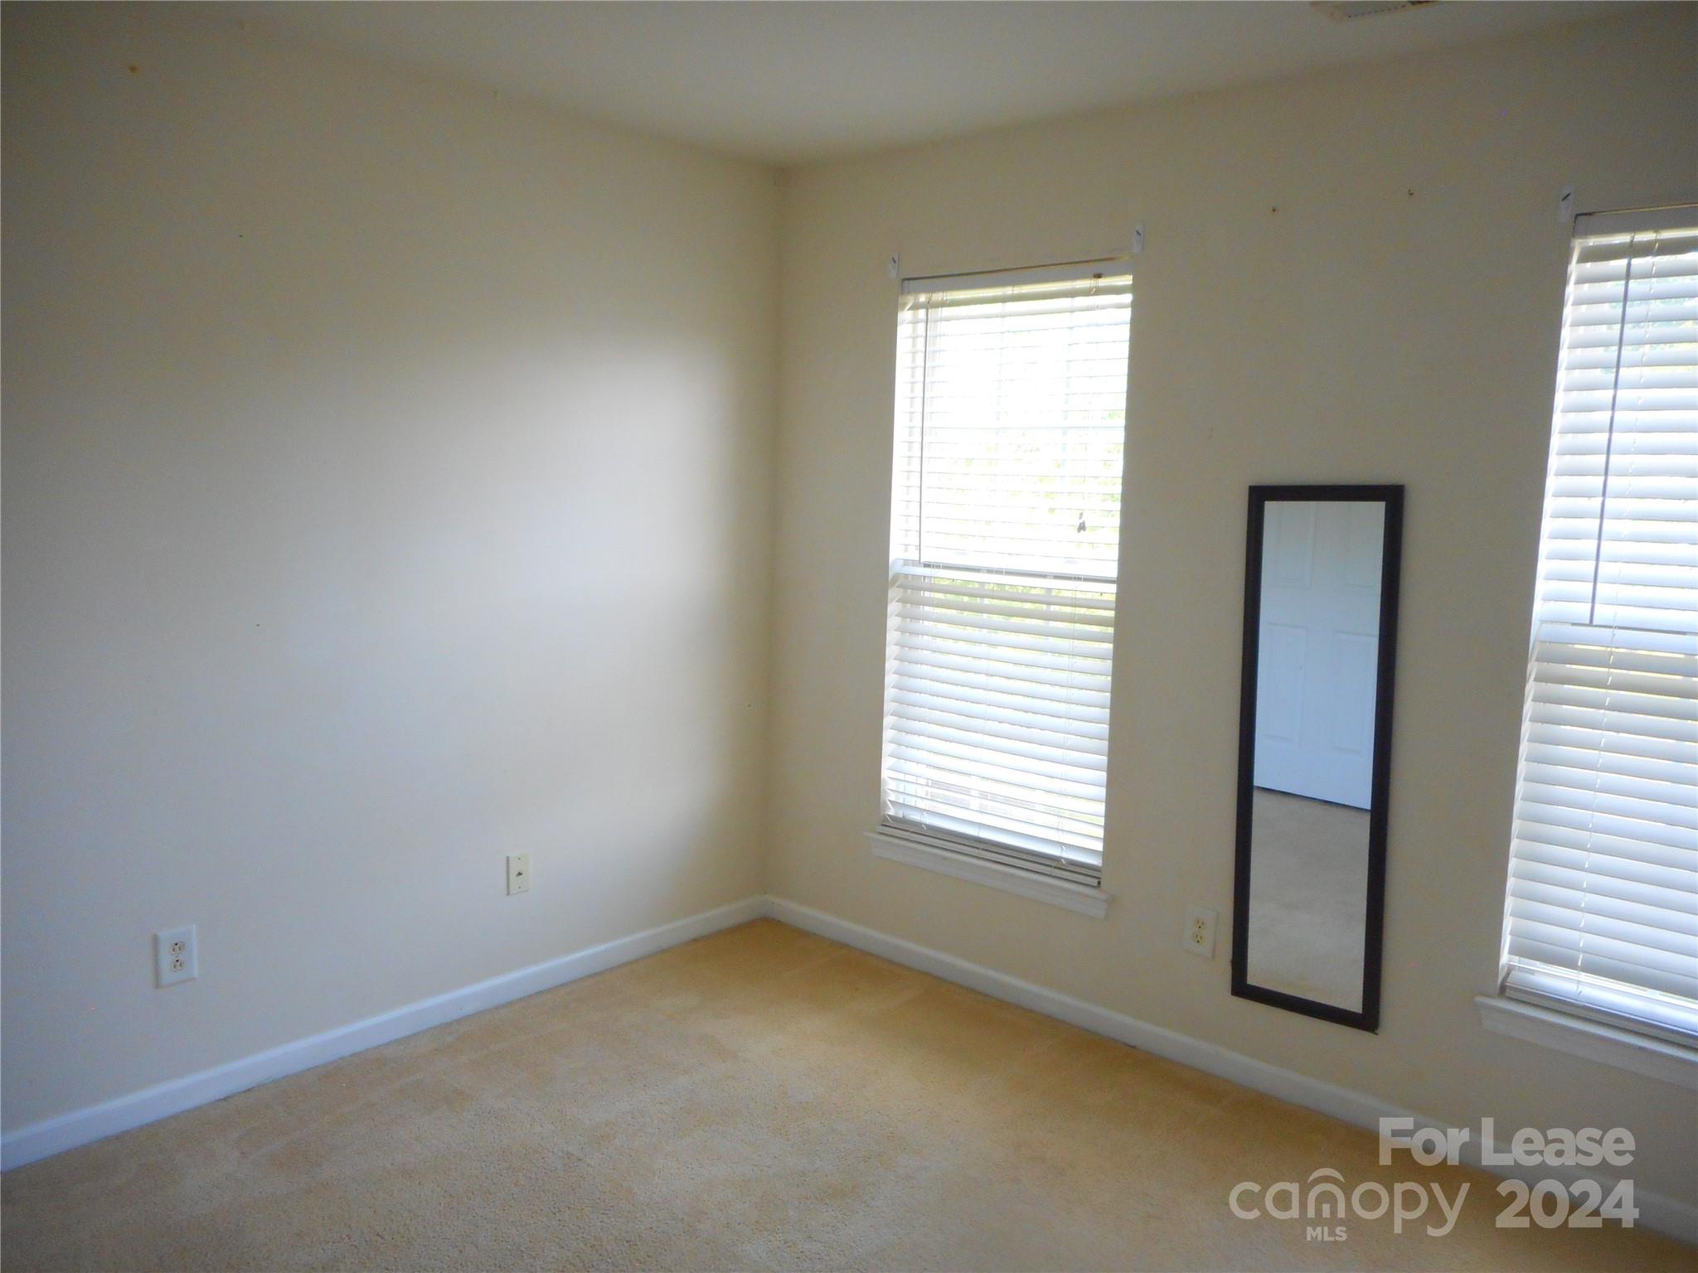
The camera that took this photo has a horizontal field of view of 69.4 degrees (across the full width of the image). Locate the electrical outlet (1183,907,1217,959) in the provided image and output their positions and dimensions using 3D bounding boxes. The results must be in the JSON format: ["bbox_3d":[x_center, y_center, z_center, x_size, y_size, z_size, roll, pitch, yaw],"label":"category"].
[{"bbox_3d":[0.891,0.754,3.126,0.079,0.124,0.012,8,9,41],"label":"electrical outlet"}]

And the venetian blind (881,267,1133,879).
[{"bbox_3d":[0.432,-0.178,3.493,0.760,1.668,0.060,8,9,41],"label":"venetian blind"}]

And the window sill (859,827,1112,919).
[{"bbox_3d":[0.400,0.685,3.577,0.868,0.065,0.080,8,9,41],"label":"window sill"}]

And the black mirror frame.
[{"bbox_3d":[1.096,0.279,2.897,0.354,1.263,0.022,5,7,41],"label":"black mirror frame"}]

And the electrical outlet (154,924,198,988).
[{"bbox_3d":[-1.492,0.714,2.728,0.012,0.124,0.079,8,9,41],"label":"electrical outlet"}]

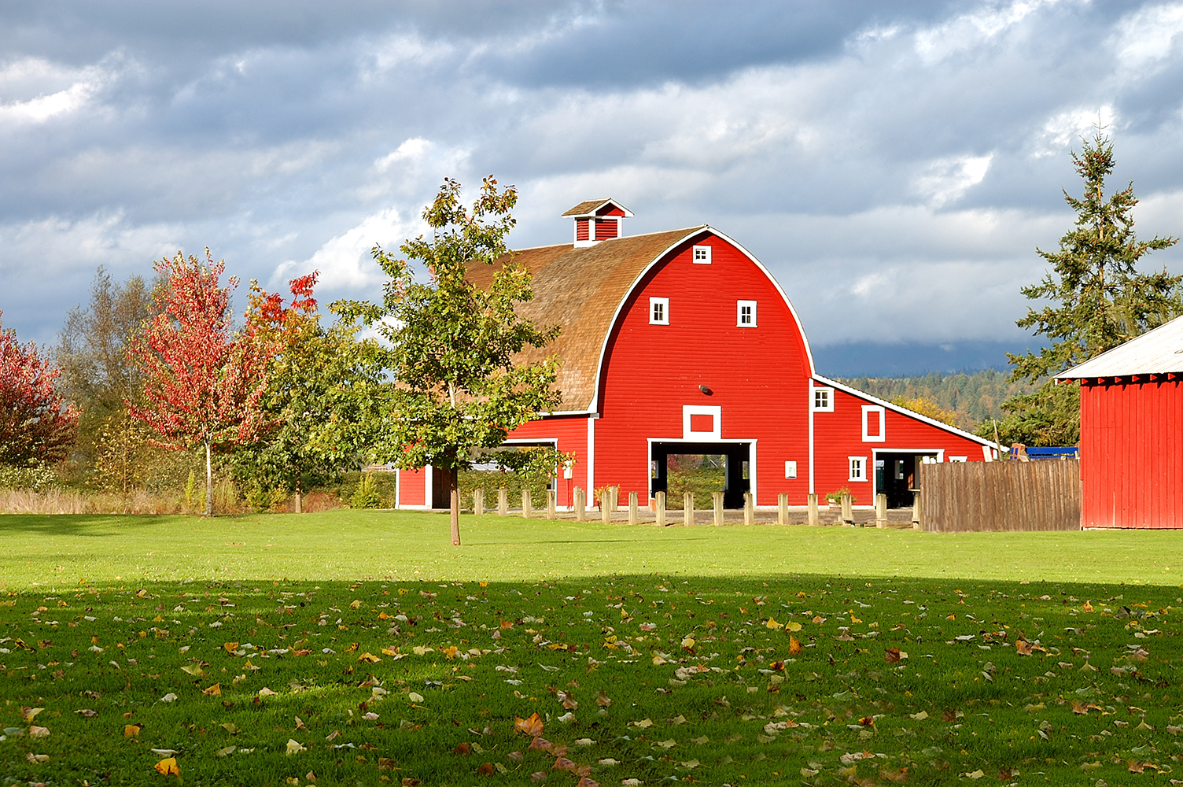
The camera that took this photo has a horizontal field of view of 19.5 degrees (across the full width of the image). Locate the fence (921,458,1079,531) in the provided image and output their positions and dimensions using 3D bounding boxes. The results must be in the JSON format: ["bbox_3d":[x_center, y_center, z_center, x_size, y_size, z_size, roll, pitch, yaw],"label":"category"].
[{"bbox_3d":[9.708,2.435,82.350,0.140,1.700,6.200,1,-2,-30],"label":"fence"}]

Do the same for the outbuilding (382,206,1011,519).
[{"bbox_3d":[3.898,-1.400,130.398,18.150,11.536,15.400,1,-2,-30],"label":"outbuilding"}]

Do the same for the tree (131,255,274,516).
[{"bbox_3d":[-12.957,-0.342,114.127,4.800,8.787,4.800,0,-2,0],"label":"tree"}]

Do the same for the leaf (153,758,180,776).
[{"bbox_3d":[-2.035,1.785,16.500,0.128,0.085,0.085,0,-2,0],"label":"leaf"}]

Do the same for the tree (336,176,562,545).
[{"bbox_3d":[-2.815,-0.646,68.105,4.400,7.274,4.400,0,-2,0],"label":"tree"}]

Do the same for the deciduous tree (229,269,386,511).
[{"bbox_3d":[-9.974,-0.059,122.124,5.400,8.579,5.200,0,-2,0],"label":"deciduous tree"}]

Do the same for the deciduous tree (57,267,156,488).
[{"bbox_3d":[-20.970,-0.299,150.152,4.600,10.496,4.600,0,-2,0],"label":"deciduous tree"}]

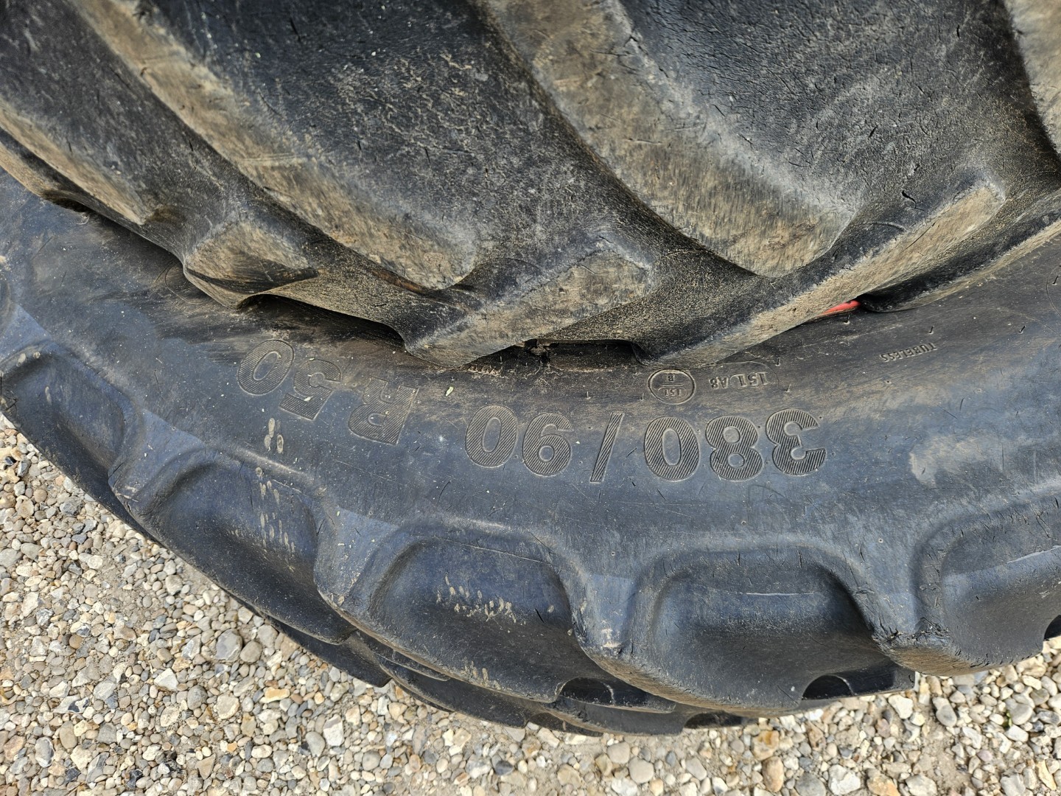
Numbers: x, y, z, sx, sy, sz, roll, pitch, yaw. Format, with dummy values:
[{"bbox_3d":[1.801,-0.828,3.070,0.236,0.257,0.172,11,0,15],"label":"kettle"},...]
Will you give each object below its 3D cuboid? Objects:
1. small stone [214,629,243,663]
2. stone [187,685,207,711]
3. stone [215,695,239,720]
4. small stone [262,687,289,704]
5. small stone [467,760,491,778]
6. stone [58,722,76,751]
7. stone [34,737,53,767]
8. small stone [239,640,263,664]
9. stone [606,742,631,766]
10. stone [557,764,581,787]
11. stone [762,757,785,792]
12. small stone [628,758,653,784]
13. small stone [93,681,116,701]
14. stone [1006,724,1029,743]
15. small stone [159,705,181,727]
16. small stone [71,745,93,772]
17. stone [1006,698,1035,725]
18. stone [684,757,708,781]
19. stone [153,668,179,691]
[{"bbox_3d":[-0.537,0.441,1.257,0.045,0.033,0.050,-1,71,6],"label":"small stone"},{"bbox_3d":[-0.594,0.531,1.253,0.034,0.023,0.038,-18,65,-2],"label":"stone"},{"bbox_3d":[-0.534,0.546,1.240,0.041,0.026,0.038,2,66,8],"label":"stone"},{"bbox_3d":[-0.448,0.524,1.240,0.044,0.018,0.026,1,66,7],"label":"small stone"},{"bbox_3d":[-0.085,0.609,1.159,0.040,0.018,0.026,-4,66,5],"label":"small stone"},{"bbox_3d":[-0.819,0.600,1.249,0.025,0.017,0.046,-35,67,-9],"label":"stone"},{"bbox_3d":[-0.849,0.618,1.231,0.026,0.018,0.049,-22,70,-1],"label":"stone"},{"bbox_3d":[-0.503,0.460,1.275,0.036,0.024,0.038,24,71,16],"label":"small stone"},{"bbox_3d":[0.144,0.578,1.146,0.036,0.021,0.031,-10,65,2],"label":"stone"},{"bbox_3d":[0.061,0.606,1.131,0.036,0.020,0.029,2,71,7],"label":"stone"},{"bbox_3d":[0.383,0.593,1.111,0.032,0.022,0.049,0,66,7],"label":"stone"},{"bbox_3d":[0.174,0.594,1.122,0.039,0.022,0.032,12,73,10],"label":"small stone"},{"bbox_3d":[-0.771,0.529,1.275,0.038,0.021,0.031,-2,66,6],"label":"small stone"},{"bbox_3d":[0.749,0.517,1.084,0.026,0.012,0.018,26,76,14],"label":"stone"},{"bbox_3d":[-0.628,0.555,1.227,0.024,0.017,0.033,5,71,8],"label":"small stone"},{"bbox_3d":[-0.779,0.622,1.221,0.028,0.020,0.031,-30,70,-4],"label":"small stone"},{"bbox_3d":[0.761,0.486,1.093,0.032,0.024,0.034,5,71,8],"label":"stone"},{"bbox_3d":[0.265,0.591,1.126,0.021,0.014,0.037,-35,67,-9],"label":"stone"},{"bbox_3d":[-0.641,0.499,1.249,0.041,0.023,0.030,15,73,11],"label":"stone"}]

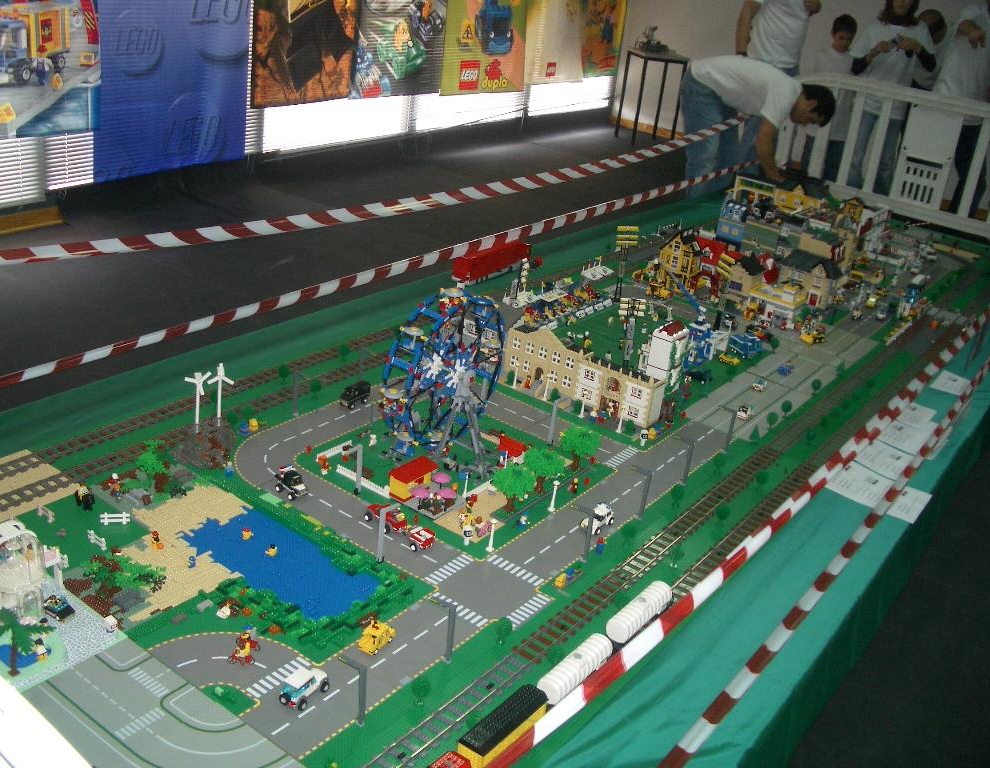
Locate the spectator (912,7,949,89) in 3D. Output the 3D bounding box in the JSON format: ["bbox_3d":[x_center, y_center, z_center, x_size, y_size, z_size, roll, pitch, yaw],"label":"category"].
[{"bbox_3d":[2.879,-1.857,7.249,0.420,1.450,0.500,-10,29,-31],"label":"spectator"}]

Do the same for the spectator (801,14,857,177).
[{"bbox_3d":[2.193,-1.765,7.037,0.390,1.420,0.260,17,26,20],"label":"spectator"}]

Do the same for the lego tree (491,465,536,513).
[{"bbox_3d":[0.044,0.250,2.503,0.105,0.120,0.105,6,24,-3],"label":"lego tree"}]

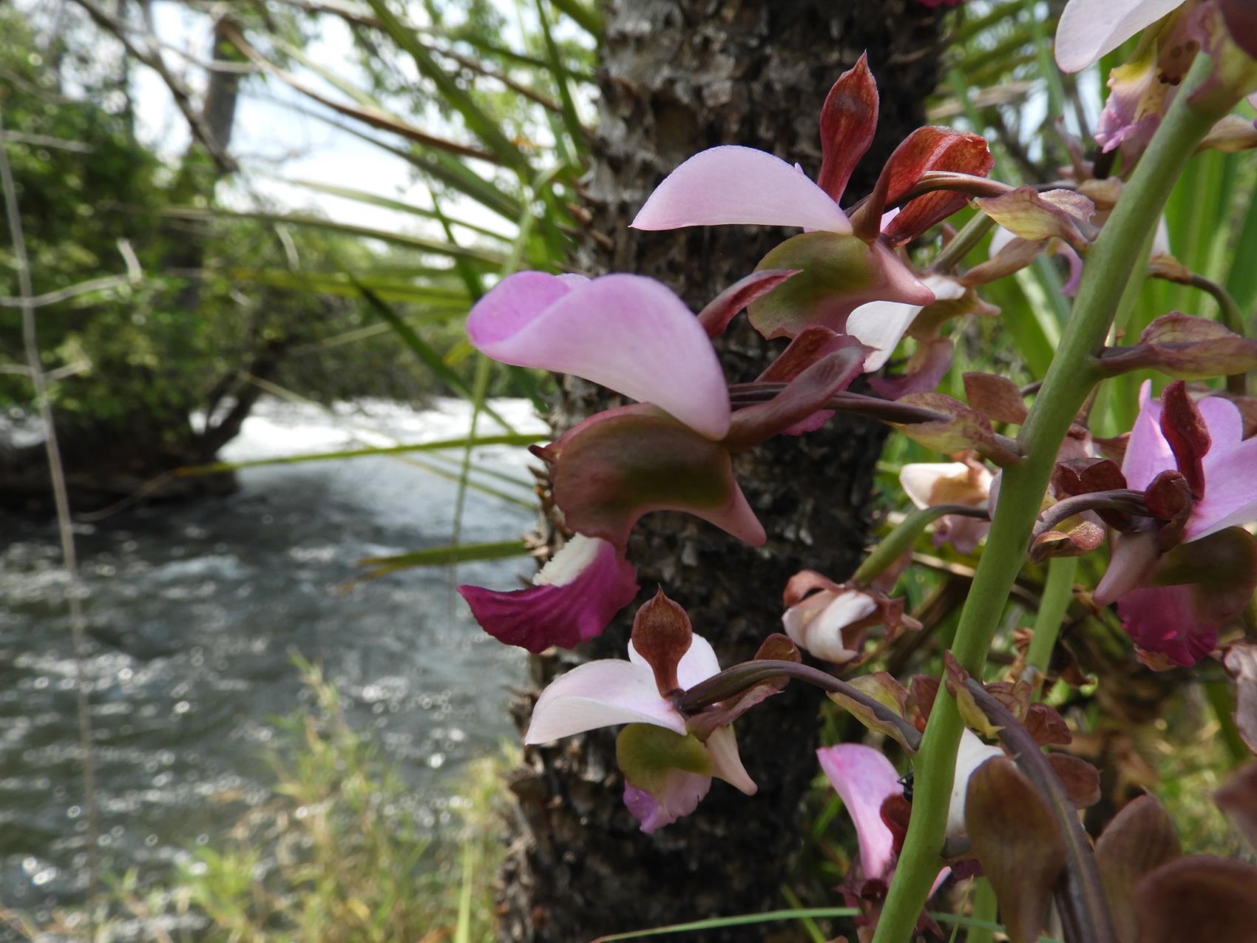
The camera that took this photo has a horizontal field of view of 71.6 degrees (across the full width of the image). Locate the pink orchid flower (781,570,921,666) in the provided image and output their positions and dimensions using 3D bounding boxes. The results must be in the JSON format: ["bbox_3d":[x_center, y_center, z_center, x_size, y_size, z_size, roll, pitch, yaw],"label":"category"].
[{"bbox_3d":[0.054,0.035,0.210,0.029,0.022,0.025,3,7,23],"label":"pink orchid flower"}]

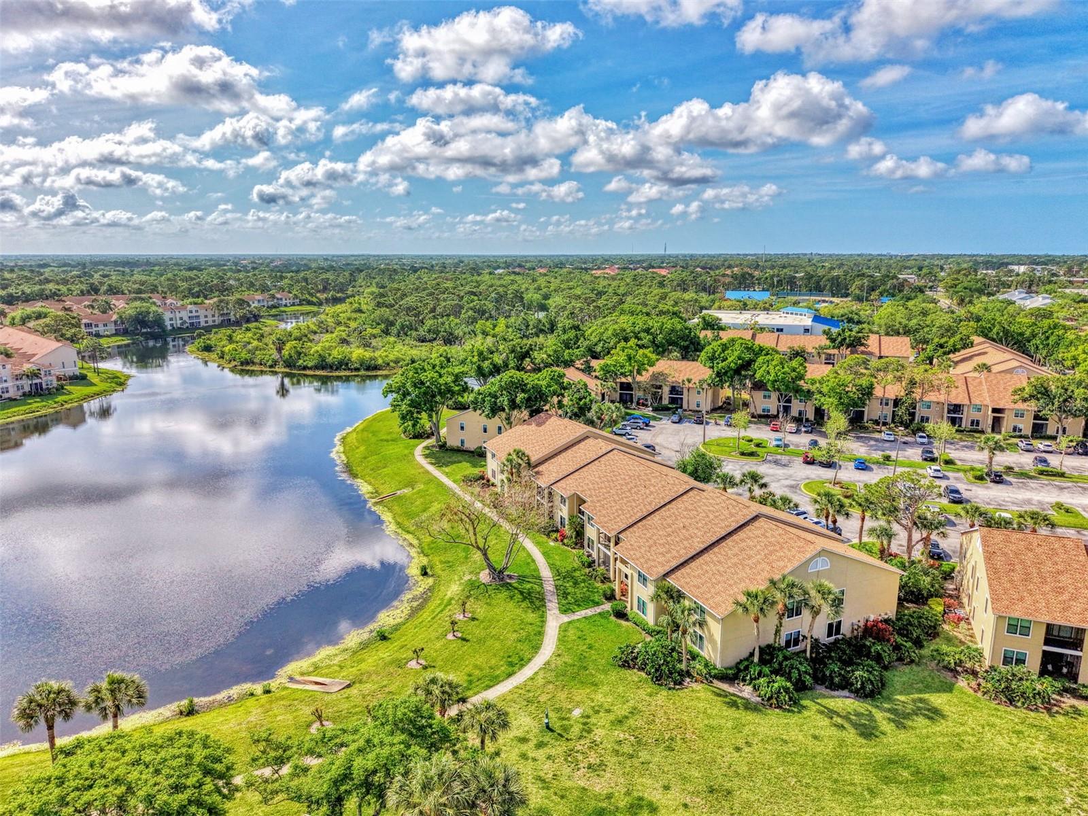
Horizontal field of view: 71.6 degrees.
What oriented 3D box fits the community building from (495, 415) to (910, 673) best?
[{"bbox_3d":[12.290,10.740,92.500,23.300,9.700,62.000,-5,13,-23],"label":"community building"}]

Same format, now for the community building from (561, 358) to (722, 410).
[{"bbox_3d":[26.190,-7.150,185.440,37.000,9.500,20.500,7,13,29],"label":"community building"}]

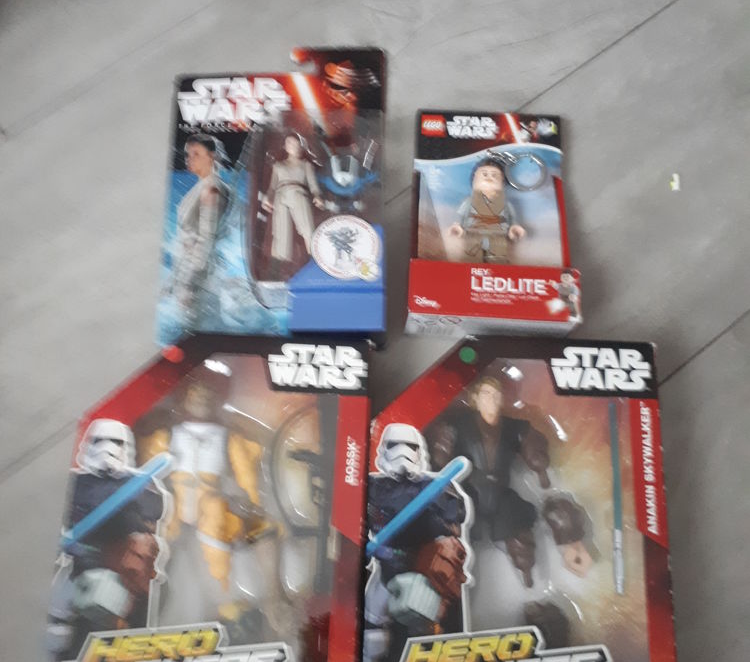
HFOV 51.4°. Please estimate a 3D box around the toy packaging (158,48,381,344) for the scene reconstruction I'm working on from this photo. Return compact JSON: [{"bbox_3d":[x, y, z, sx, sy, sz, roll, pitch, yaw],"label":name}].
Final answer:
[{"bbox_3d":[-0.064,-0.097,0.487,0.142,0.037,0.209,0,75,0],"label":"toy packaging"}]

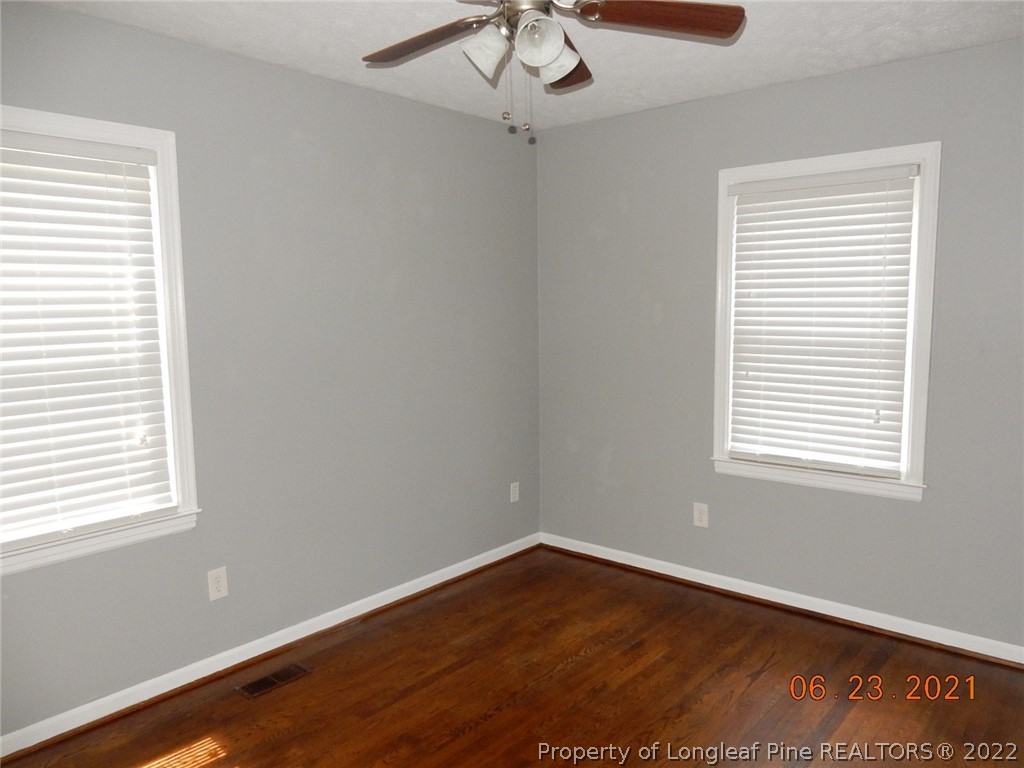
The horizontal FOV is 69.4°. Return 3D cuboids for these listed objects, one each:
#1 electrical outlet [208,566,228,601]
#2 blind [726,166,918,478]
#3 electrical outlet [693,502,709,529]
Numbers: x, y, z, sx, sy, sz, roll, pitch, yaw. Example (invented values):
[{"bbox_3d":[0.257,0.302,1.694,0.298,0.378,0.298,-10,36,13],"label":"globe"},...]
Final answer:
[{"bbox_3d":[-1.137,0.776,2.870,0.010,0.116,0.072,5,8,40],"label":"electrical outlet"},{"bbox_3d":[1.325,-0.256,3.259,0.774,1.282,0.070,5,8,40],"label":"blind"},{"bbox_3d":[0.946,0.659,3.708,0.072,0.116,0.010,5,8,40],"label":"electrical outlet"}]

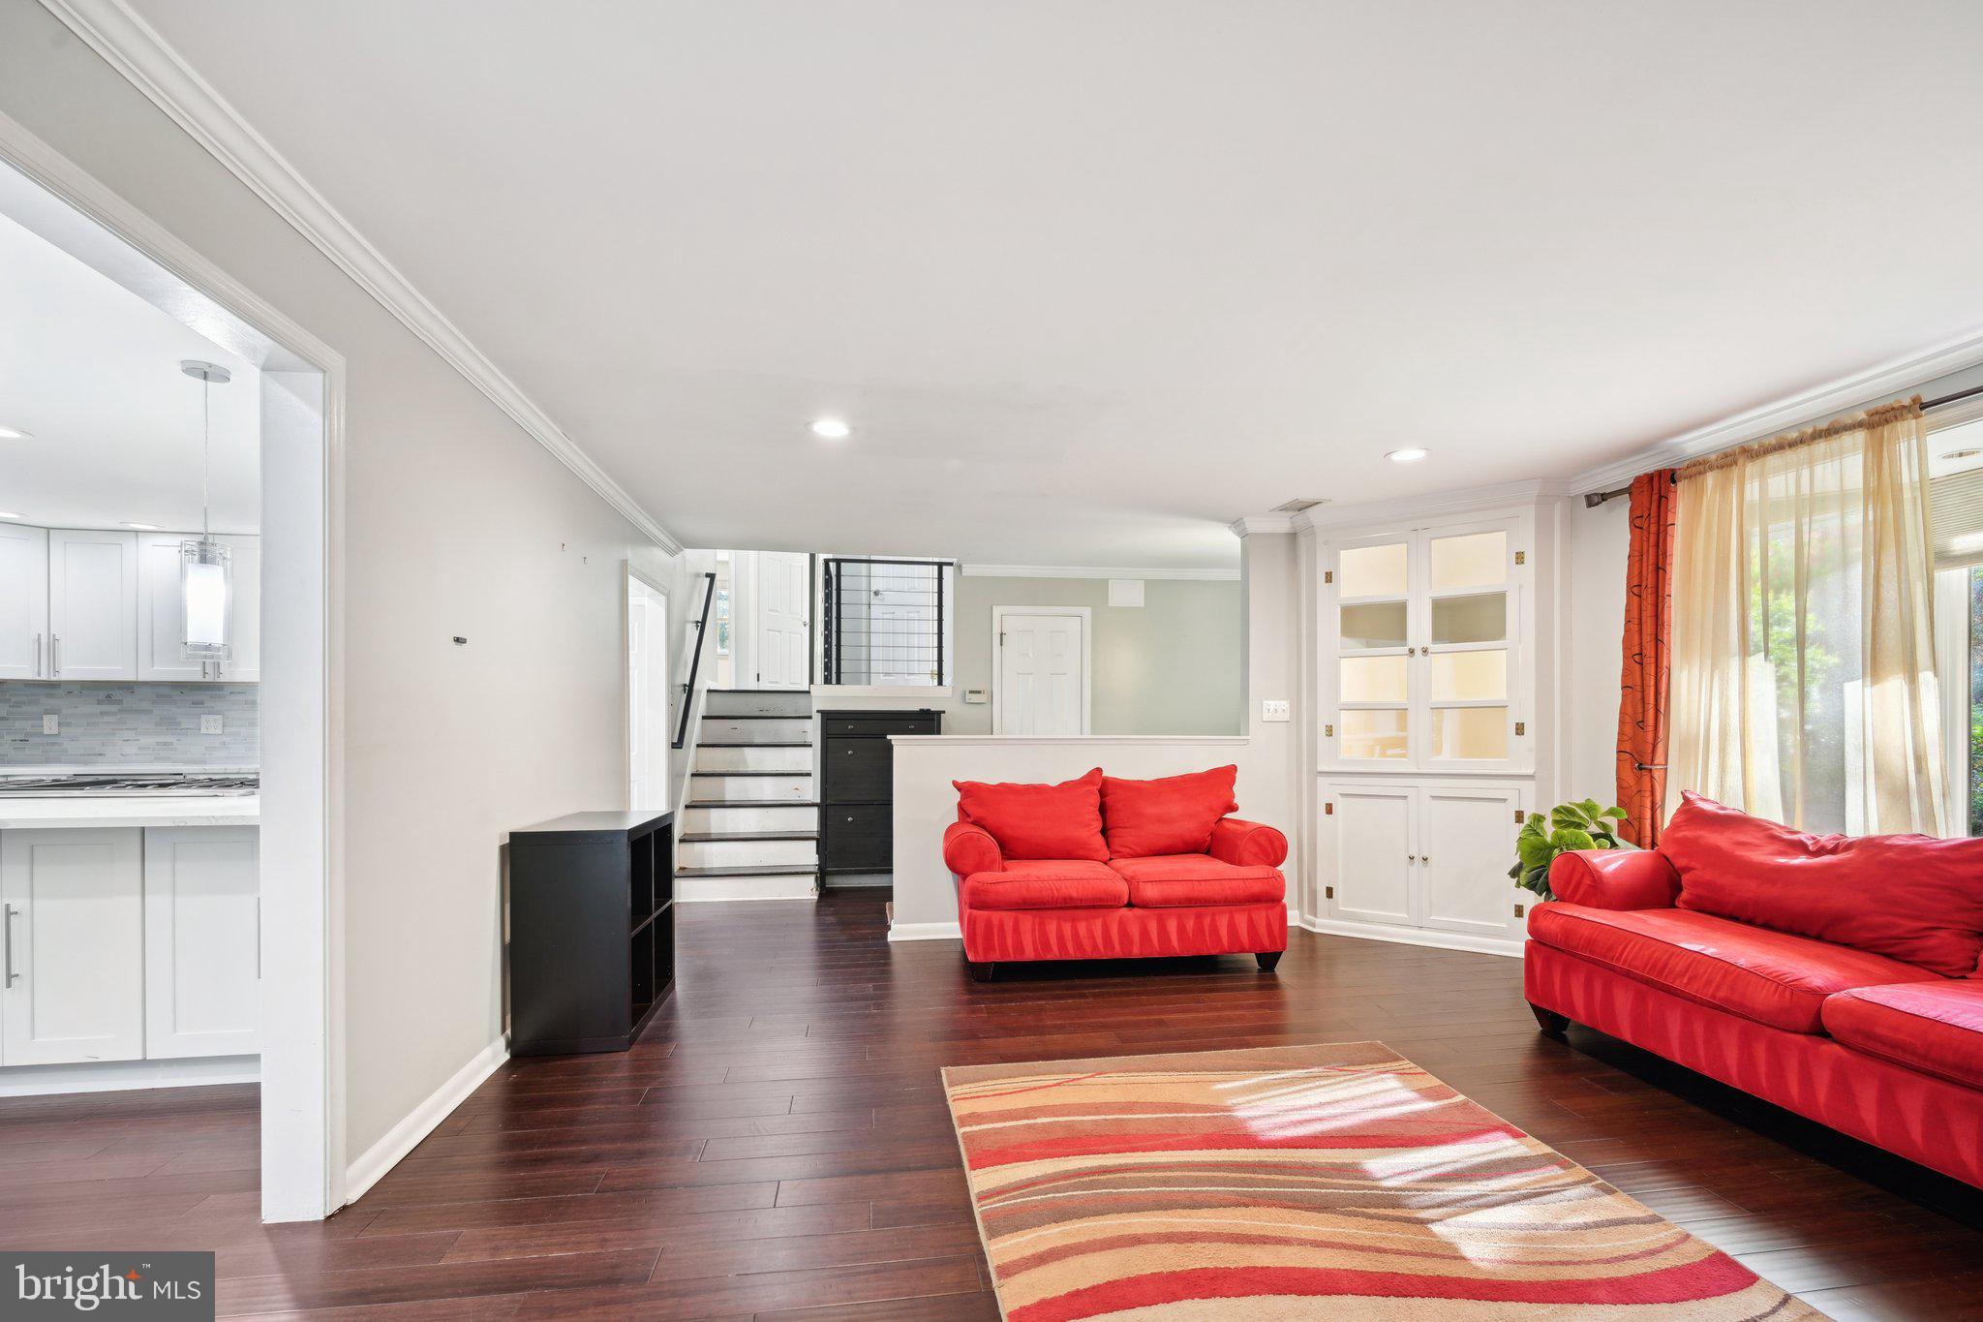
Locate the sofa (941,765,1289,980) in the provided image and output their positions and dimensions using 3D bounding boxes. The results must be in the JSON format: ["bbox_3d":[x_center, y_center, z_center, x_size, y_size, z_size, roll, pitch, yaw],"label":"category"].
[{"bbox_3d":[0.580,1.029,4.520,1.660,0.940,0.880,0,-3,-8],"label":"sofa"}]

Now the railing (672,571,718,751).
[{"bbox_3d":[-2.140,-0.049,6.420,0.090,1.380,1.430,0,-3,-8],"label":"railing"}]

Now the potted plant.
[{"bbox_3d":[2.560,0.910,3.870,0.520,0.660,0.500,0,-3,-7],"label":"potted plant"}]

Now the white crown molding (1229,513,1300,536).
[{"bbox_3d":[1.610,-0.786,5.190,0.430,0.100,0.110,0,-3,-8],"label":"white crown molding"}]

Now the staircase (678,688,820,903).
[{"bbox_3d":[-1.780,0.939,6.700,0.950,1.470,1.580,0,-3,-9],"label":"staircase"}]

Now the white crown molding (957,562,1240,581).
[{"bbox_3d":[0.849,-0.652,6.464,2.180,0.080,0.070,0,-3,-8],"label":"white crown molding"}]

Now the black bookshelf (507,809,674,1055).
[{"bbox_3d":[-1.545,1.018,3.480,0.390,0.780,0.780,0,-3,-8],"label":"black bookshelf"}]

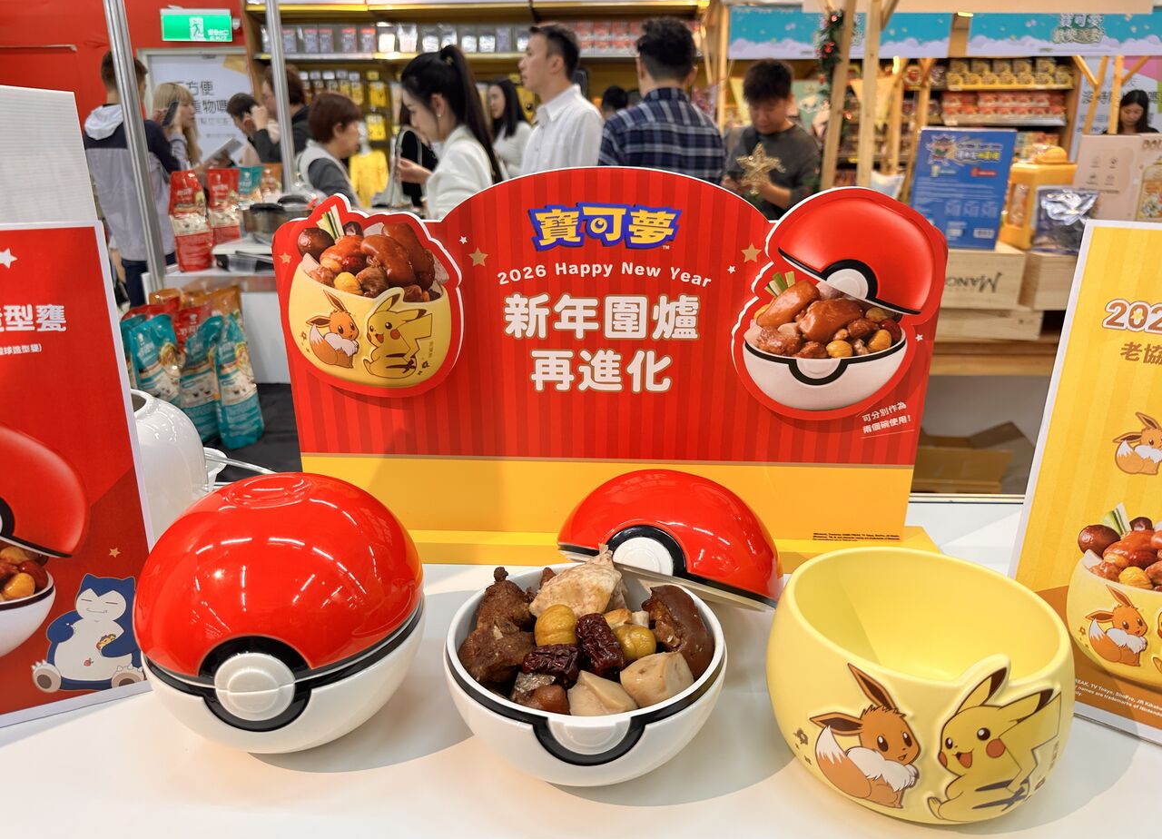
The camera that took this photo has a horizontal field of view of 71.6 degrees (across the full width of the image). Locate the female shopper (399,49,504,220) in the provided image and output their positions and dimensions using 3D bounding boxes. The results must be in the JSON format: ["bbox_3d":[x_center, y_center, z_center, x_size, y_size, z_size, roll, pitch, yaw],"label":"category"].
[{"bbox_3d":[-0.363,-0.262,2.434,0.360,1.580,0.420,0,18,3],"label":"female shopper"}]

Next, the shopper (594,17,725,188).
[{"bbox_3d":[0.284,-0.499,2.915,0.480,1.730,0.320,3,18,12],"label":"shopper"}]

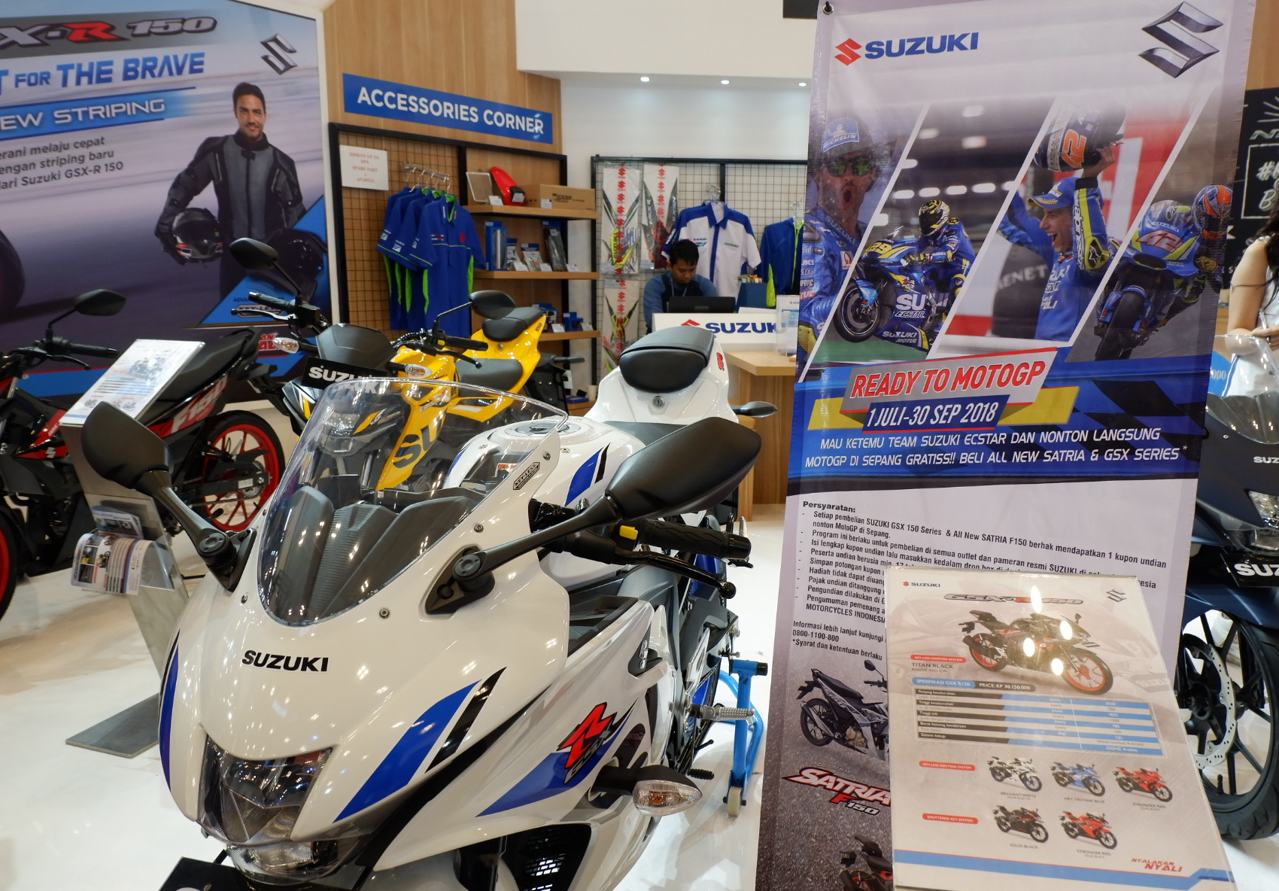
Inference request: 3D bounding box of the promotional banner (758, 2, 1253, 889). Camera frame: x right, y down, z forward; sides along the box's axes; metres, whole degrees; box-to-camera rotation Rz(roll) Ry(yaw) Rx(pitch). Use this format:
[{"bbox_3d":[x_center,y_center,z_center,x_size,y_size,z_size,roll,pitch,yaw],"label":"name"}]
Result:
[{"bbox_3d":[0.521,0.097,1.405,0.600,1.600,0.040,6,7,25],"label":"promotional banner"}]

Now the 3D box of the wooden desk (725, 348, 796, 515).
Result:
[{"bbox_3d":[1.045,-0.035,4.345,1.150,0.780,0.880,-1,10,-4],"label":"wooden desk"}]

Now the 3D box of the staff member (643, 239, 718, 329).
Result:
[{"bbox_3d":[0.235,-0.483,5.127,0.480,1.360,0.600,-1,10,-4],"label":"staff member"}]

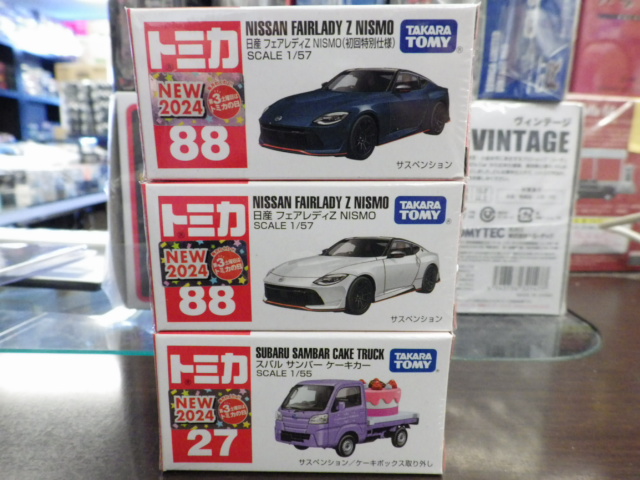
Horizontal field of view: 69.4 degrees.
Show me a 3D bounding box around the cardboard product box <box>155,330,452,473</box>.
[{"bbox_3d":[-0.004,0.041,0.144,0.078,0.039,0.041,0,10,0],"label":"cardboard product box"}]

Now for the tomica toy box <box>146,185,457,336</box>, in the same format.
[{"bbox_3d":[-0.004,0.001,0.138,0.078,0.039,0.041,0,12,0],"label":"tomica toy box"}]

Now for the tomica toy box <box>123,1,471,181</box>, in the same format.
[{"bbox_3d":[-0.004,-0.038,0.129,0.078,0.039,0.041,0,12,0],"label":"tomica toy box"}]

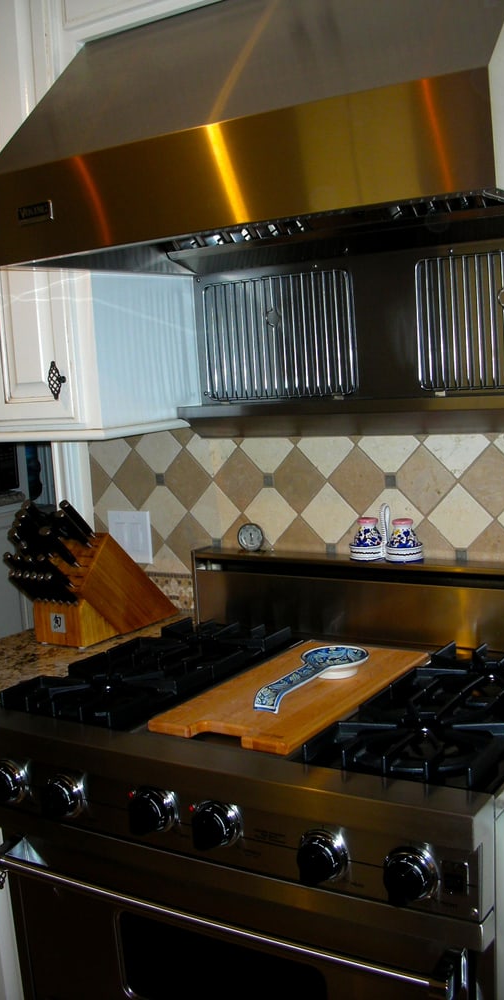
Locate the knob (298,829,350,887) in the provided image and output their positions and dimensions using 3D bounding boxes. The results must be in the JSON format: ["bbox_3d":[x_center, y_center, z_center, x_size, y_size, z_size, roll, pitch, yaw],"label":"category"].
[{"bbox_3d":[0.092,0.467,1.317,0.060,0.060,0.046,1,8,33],"label":"knob"}]

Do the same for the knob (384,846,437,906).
[{"bbox_3d":[0.196,0.466,1.249,0.060,0.060,0.046,1,8,33],"label":"knob"}]

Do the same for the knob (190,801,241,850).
[{"bbox_3d":[-0.053,0.464,1.428,0.064,0.064,0.042,1,0,33],"label":"knob"}]

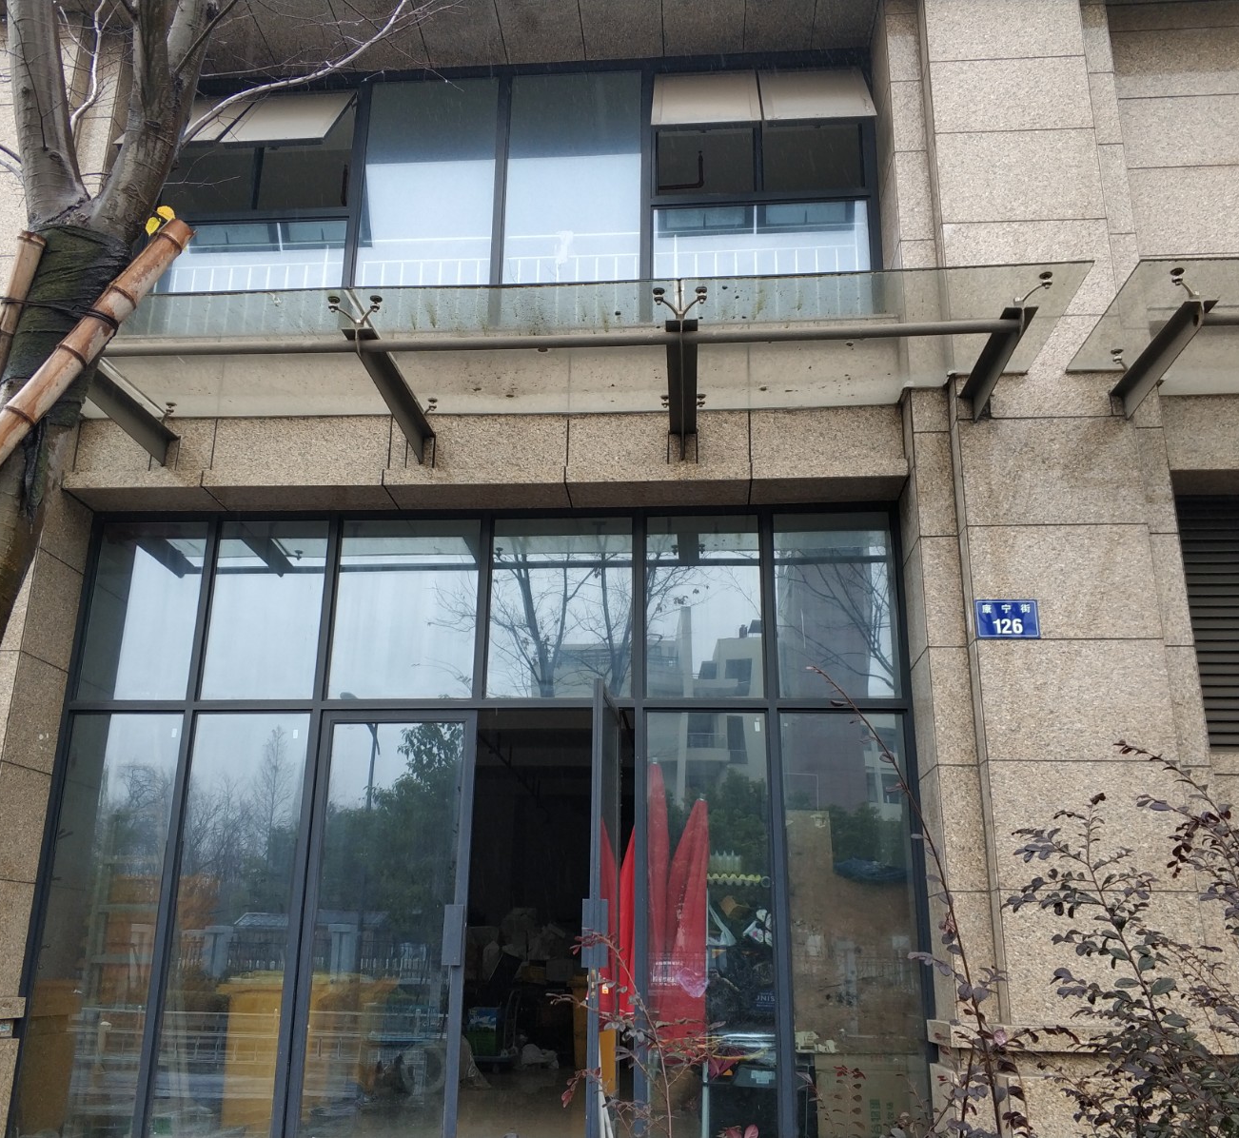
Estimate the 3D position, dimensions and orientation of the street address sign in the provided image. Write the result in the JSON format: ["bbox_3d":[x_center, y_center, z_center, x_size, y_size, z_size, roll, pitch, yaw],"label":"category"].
[{"bbox_3d":[1.927,0.248,5.879,0.301,0.200,0.015,-1,-18,4],"label":"street address sign"}]

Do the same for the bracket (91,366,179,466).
[{"bbox_3d":[-2.698,-0.863,6.316,0.150,0.162,1.303,-1,-18,4],"label":"bracket"}]

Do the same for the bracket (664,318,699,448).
[{"bbox_3d":[0.326,-0.898,6.091,0.150,0.162,1.303,-1,-18,4],"label":"bracket"}]

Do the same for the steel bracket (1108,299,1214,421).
[{"bbox_3d":[2.618,-0.983,5.740,0.150,0.162,0.925,-1,-18,4],"label":"steel bracket"}]

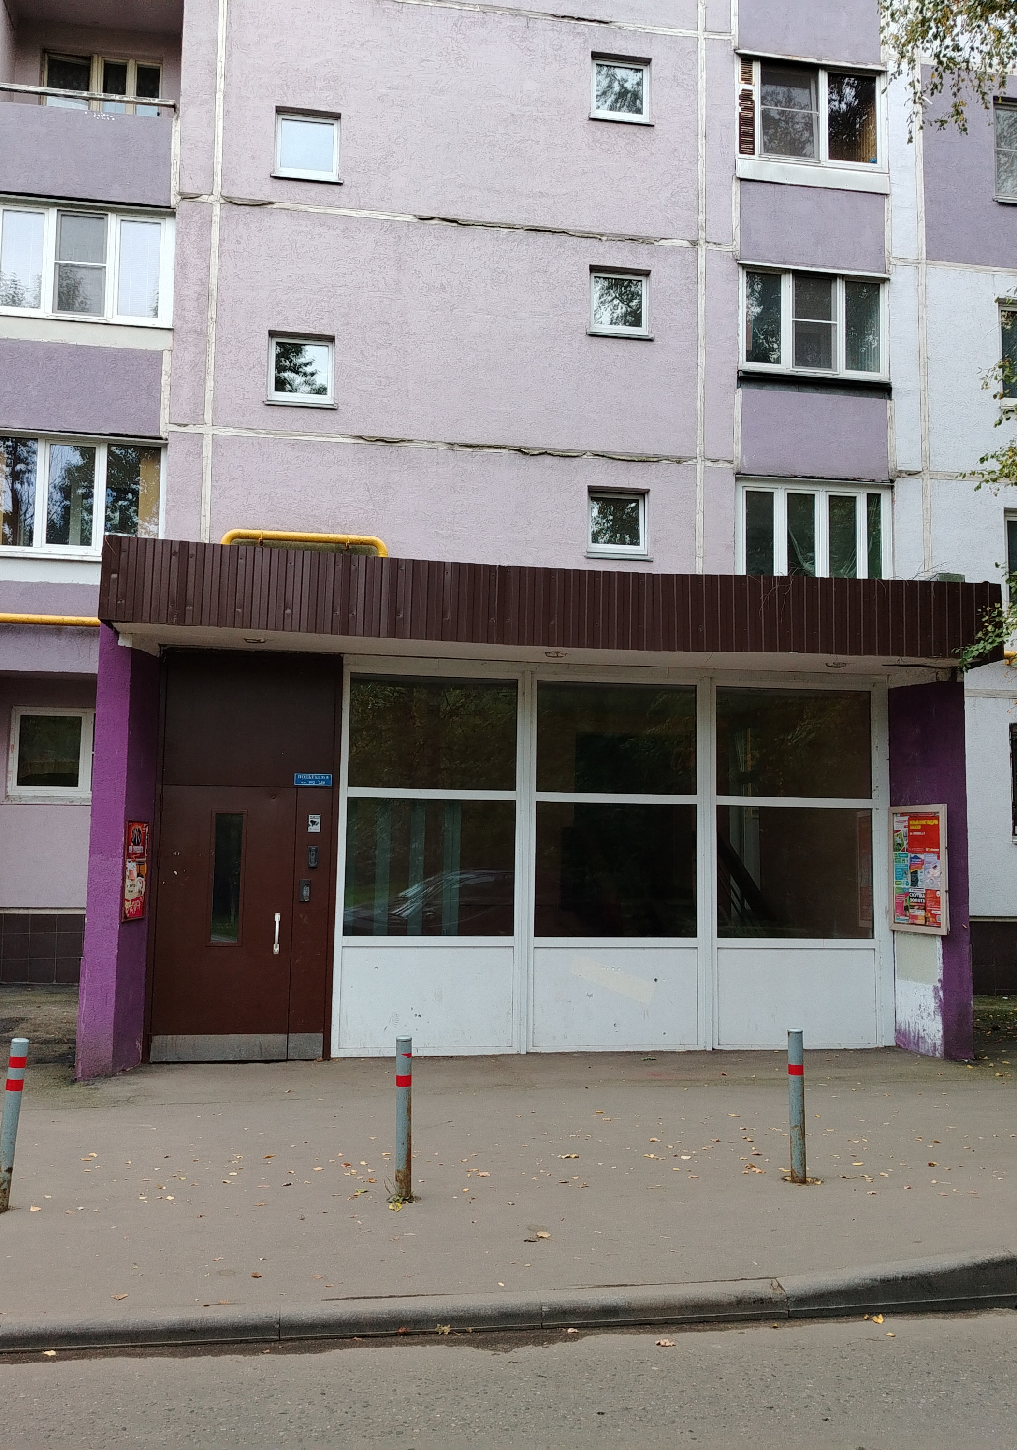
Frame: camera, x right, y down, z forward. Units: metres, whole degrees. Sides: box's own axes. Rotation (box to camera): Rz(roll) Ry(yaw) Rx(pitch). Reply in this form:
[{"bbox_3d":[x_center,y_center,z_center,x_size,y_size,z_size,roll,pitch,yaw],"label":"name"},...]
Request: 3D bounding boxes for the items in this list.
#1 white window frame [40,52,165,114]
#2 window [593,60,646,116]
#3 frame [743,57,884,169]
[{"bbox_3d":[-5.191,-7.822,17.054,1.480,1.400,0.120,2,-6,-9],"label":"white window frame"},{"bbox_3d":[1.413,-7.988,16.965,0.721,0.761,0.120,2,-6,-10],"label":"window"},{"bbox_3d":[3.978,-7.942,17.413,1.894,1.336,0.130,2,-6,-10],"label":"frame"}]

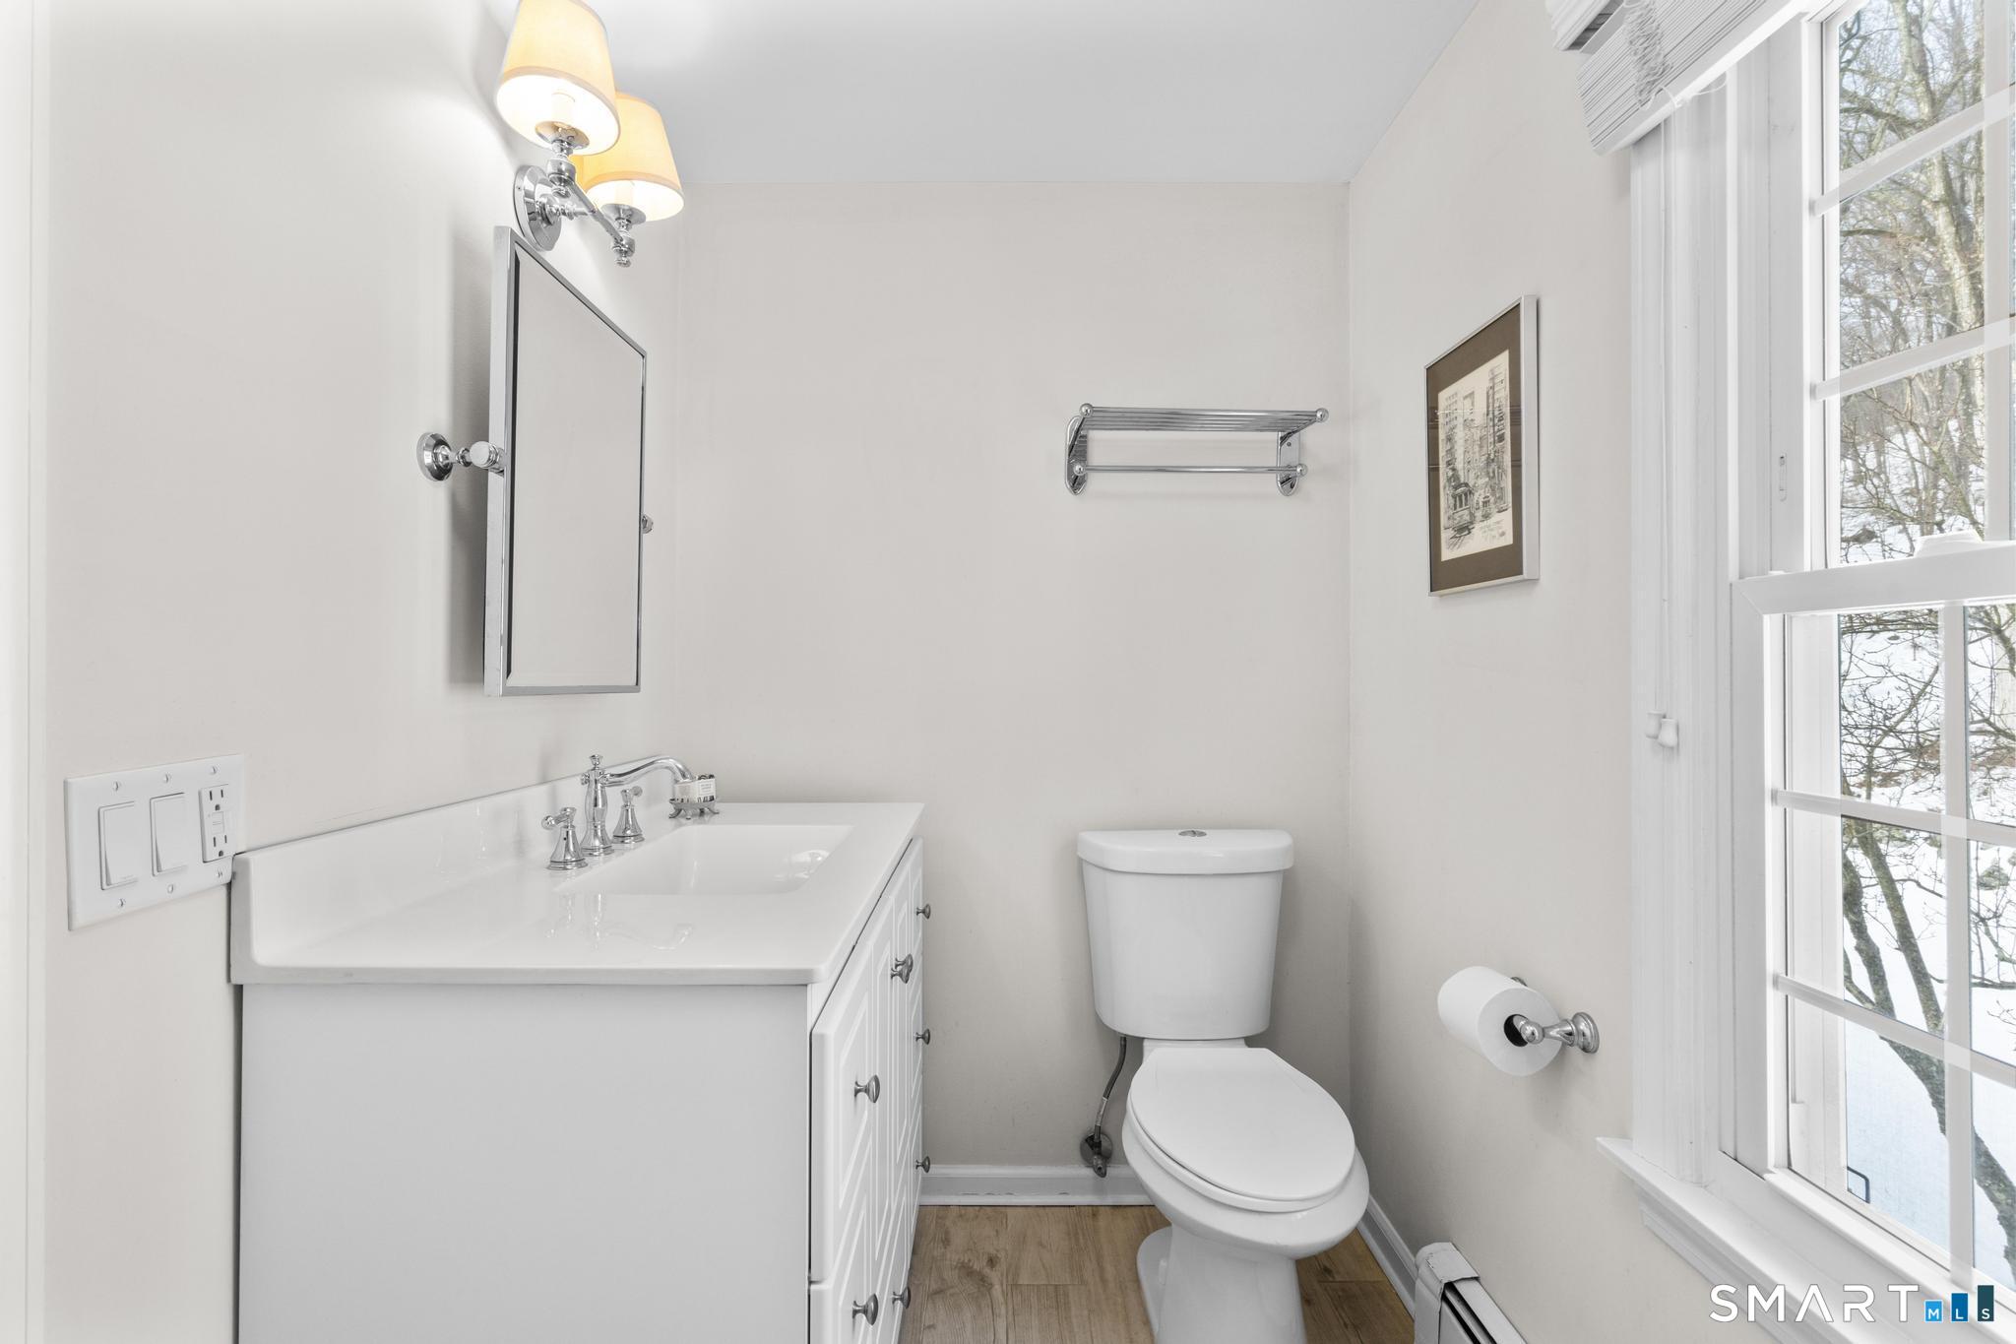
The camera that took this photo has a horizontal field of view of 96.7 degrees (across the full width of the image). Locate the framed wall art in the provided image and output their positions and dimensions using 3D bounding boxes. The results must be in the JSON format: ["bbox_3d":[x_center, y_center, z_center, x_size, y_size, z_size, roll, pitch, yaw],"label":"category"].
[{"bbox_3d":[0.753,-0.337,1.436,0.024,0.404,0.292,0,0,0],"label":"framed wall art"}]

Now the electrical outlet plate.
[{"bbox_3d":[-0.737,0.142,0.786,0.009,0.119,0.166,0,2,0],"label":"electrical outlet plate"}]

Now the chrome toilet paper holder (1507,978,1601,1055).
[{"bbox_3d":[0.723,0.477,1.255,0.086,0.054,0.199,0,0,0],"label":"chrome toilet paper holder"}]

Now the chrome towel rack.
[{"bbox_3d":[0.396,-0.484,1.908,0.525,0.177,0.201,0,0,0],"label":"chrome towel rack"}]

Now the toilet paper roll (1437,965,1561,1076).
[{"bbox_3d":[0.687,0.483,1.250,0.118,0.118,0.101,0,0,0],"label":"toilet paper roll"}]

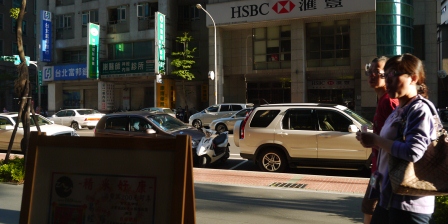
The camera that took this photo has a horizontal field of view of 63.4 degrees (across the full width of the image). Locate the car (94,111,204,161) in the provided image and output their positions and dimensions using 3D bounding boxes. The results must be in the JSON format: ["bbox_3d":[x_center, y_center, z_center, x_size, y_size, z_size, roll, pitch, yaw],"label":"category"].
[{"bbox_3d":[-2.250,0.794,11.500,3.950,1.500,1.690,0,0,23],"label":"car"}]

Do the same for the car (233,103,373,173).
[{"bbox_3d":[2.570,0.687,9.030,4.580,1.700,1.790,0,0,21],"label":"car"}]

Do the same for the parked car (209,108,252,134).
[{"bbox_3d":[1.420,0.473,19.500,4.500,1.460,1.730,0,0,22],"label":"parked car"}]

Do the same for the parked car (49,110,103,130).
[{"bbox_3d":[-10.700,0.554,25.400,4.450,1.410,1.700,0,0,22],"label":"parked car"}]

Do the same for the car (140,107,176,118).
[{"bbox_3d":[-5.400,0.507,25.200,4.250,1.460,1.690,0,0,22],"label":"car"}]

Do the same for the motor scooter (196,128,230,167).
[{"bbox_3d":[-0.280,0.982,10.400,0.700,1.100,1.800,0,0,25],"label":"motor scooter"}]

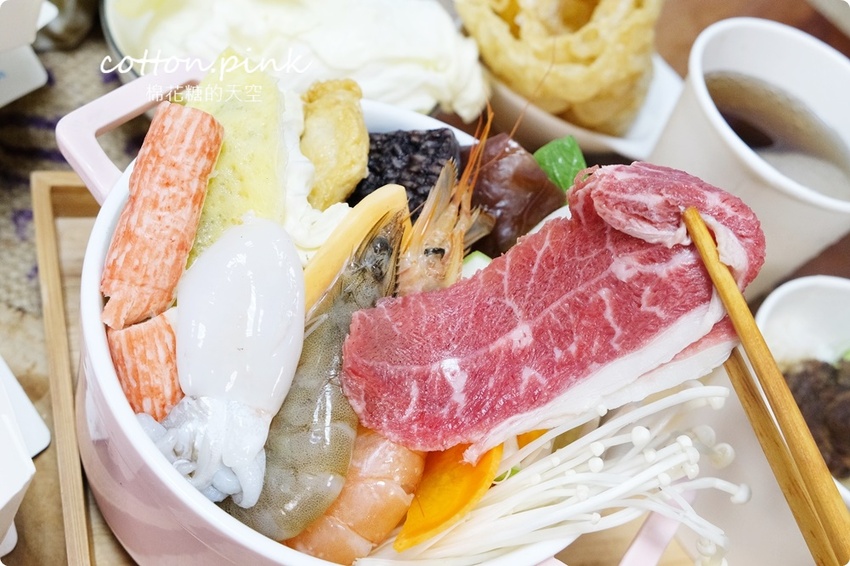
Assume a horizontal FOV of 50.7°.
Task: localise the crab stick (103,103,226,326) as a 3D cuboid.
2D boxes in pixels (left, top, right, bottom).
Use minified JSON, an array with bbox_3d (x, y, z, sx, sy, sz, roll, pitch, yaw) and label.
[{"bbox_3d":[-0.082,-0.023,0.281,0.021,0.017,0.068,14,62,-14],"label":"crab stick"}]

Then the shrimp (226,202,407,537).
[{"bbox_3d":[-0.027,0.023,0.266,0.028,0.020,0.100,22,61,-4],"label":"shrimp"}]

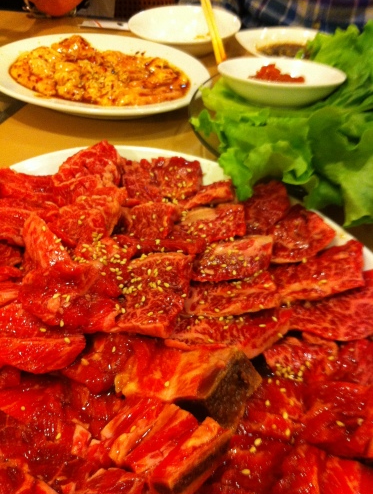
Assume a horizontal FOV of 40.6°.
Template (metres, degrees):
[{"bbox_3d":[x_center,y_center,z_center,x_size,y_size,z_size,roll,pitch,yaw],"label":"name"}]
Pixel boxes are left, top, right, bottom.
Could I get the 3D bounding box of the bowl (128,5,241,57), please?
[{"bbox_3d":[-0.002,-0.279,0.672,0.146,0.036,0.146,1,42,-1],"label":"bowl"}]

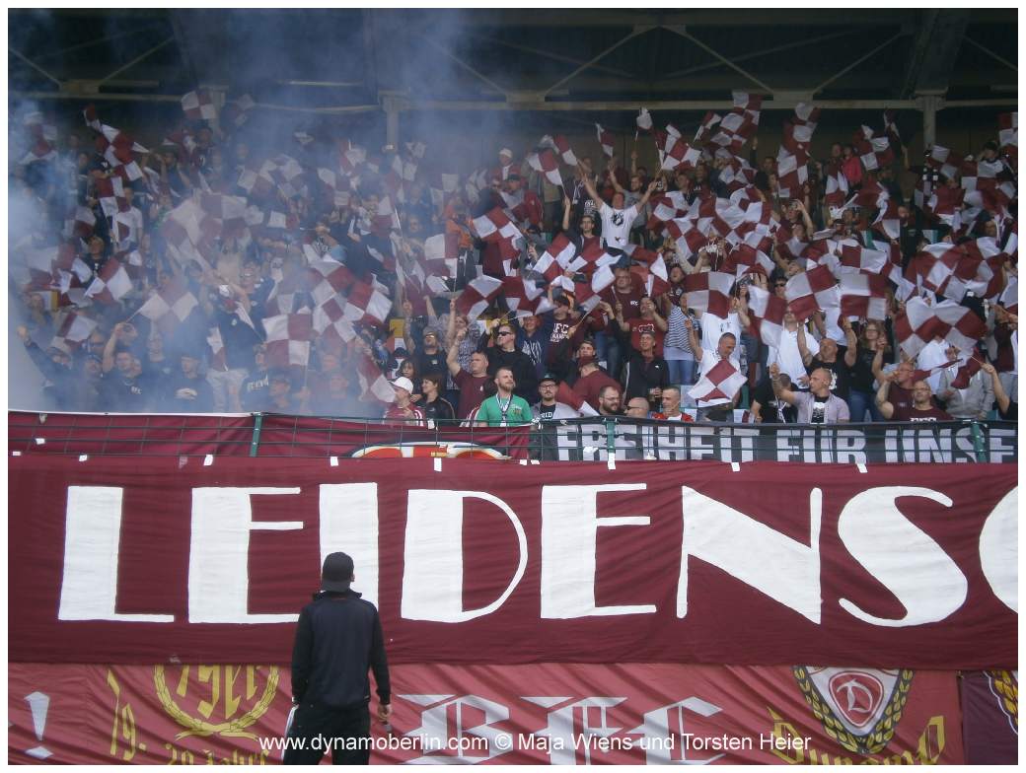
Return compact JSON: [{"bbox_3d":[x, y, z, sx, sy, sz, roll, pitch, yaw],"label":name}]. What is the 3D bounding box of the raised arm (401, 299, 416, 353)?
[{"bbox_3d":[-1.057,-0.616,18.100,0.160,0.560,0.170,0,-6,0],"label":"raised arm"}]

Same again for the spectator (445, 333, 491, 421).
[{"bbox_3d":[-0.393,0.469,17.016,0.580,1.920,0.360,-1,-5,15],"label":"spectator"}]

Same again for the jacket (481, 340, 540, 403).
[{"bbox_3d":[-0.035,-0.126,18.250,0.580,0.720,0.330,-1,-6,12],"label":"jacket"}]

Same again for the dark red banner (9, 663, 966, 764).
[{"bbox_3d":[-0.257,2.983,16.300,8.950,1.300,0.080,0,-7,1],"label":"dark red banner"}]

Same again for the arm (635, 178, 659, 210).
[{"bbox_3d":[1.716,-2.457,22.700,0.310,0.420,0.250,0,-6,0],"label":"arm"}]

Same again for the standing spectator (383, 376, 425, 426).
[{"bbox_3d":[-1.010,0.761,16.425,0.500,1.720,0.360,-3,-6,30],"label":"standing spectator"}]

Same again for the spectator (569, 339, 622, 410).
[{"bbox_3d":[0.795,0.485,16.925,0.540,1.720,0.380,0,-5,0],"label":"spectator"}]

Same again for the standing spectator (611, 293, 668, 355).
[{"bbox_3d":[1.341,-0.074,19.002,0.620,1.820,0.450,0,-6,0],"label":"standing spectator"}]

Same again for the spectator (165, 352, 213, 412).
[{"bbox_3d":[-3.120,0.550,17.023,0.530,1.760,0.360,0,-5,5],"label":"spectator"}]

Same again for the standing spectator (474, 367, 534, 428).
[{"bbox_3d":[-0.078,0.713,16.422,0.550,1.790,0.340,1,-5,-6],"label":"standing spectator"}]

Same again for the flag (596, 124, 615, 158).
[{"bbox_3d":[1.221,-3.251,23.576,0.240,0.440,0.200,0,-6,0],"label":"flag"}]

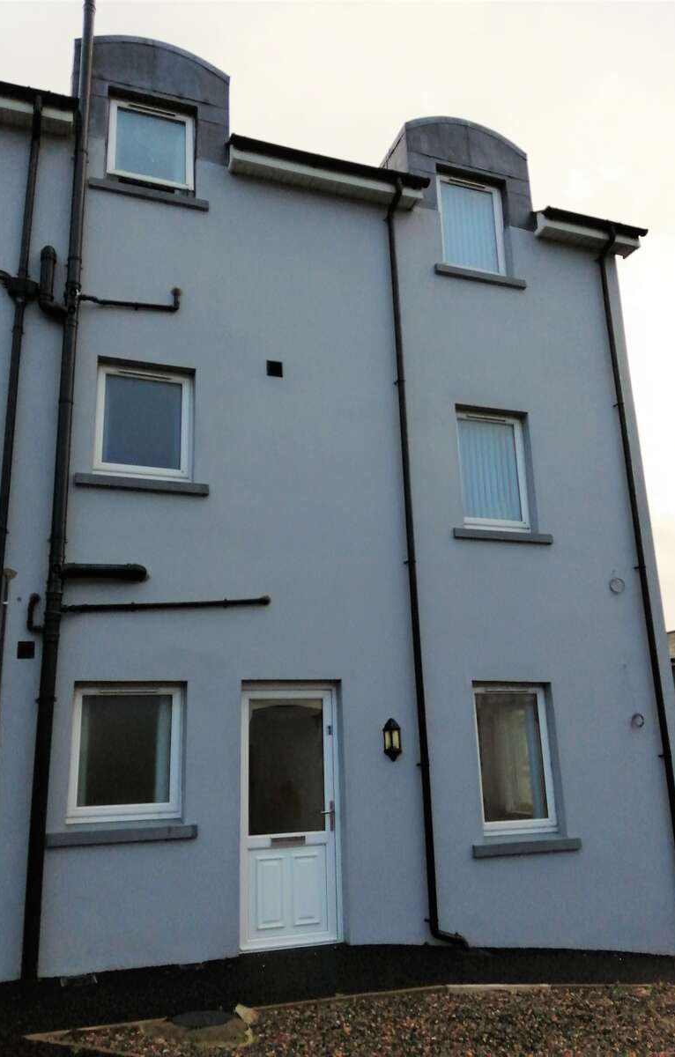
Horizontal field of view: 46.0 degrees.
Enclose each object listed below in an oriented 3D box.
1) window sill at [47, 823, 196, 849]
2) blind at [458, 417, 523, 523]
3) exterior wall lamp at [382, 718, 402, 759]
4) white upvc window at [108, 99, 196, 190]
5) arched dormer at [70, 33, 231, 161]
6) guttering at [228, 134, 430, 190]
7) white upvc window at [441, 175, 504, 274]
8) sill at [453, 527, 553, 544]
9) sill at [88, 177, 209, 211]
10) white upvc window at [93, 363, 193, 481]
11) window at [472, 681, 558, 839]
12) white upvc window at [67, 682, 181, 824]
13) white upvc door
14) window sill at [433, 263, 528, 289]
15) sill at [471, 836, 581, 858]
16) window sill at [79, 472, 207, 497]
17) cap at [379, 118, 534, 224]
[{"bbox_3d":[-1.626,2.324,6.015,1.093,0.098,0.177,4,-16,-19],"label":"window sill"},{"bbox_3d":[1.528,-0.586,8.275,0.819,1.192,0.085,4,-16,-19],"label":"blind"},{"bbox_3d":[0.491,1.879,7.056,0.169,0.373,0.101,4,-15,-20],"label":"exterior wall lamp"},{"bbox_3d":[-1.818,-3.682,7.726,0.838,0.956,0.124,4,-16,-19],"label":"white upvc window"},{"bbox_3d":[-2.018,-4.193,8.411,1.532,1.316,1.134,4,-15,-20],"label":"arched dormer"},{"bbox_3d":[-0.040,-3.681,8.048,2.153,0.128,0.121,4,-15,-20],"label":"guttering"},{"bbox_3d":[1.501,-3.445,9.119,0.871,1.188,0.081,4,-15,-20],"label":"white upvc window"},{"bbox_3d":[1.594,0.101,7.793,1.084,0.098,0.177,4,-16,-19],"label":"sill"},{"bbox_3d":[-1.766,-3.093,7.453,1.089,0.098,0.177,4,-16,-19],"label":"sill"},{"bbox_3d":[-1.762,-0.934,7.234,0.857,1.046,0.081,4,-15,-20],"label":"white upvc window"},{"bbox_3d":[1.662,2.219,7.668,0.877,1.384,0.081,4,-15,-20],"label":"window"},{"bbox_3d":[-1.671,1.764,6.325,0.861,1.052,0.072,4,-16,-19],"label":"white upvc window"},{"bbox_3d":[-0.438,2.422,6.856,0.891,2.092,0.081,4,-15,-20],"label":"white upvc door"},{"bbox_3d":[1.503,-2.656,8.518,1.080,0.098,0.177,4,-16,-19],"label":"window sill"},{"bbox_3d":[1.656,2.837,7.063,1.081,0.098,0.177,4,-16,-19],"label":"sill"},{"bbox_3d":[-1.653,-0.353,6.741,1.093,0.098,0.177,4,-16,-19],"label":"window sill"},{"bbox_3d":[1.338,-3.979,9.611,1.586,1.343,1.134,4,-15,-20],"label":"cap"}]

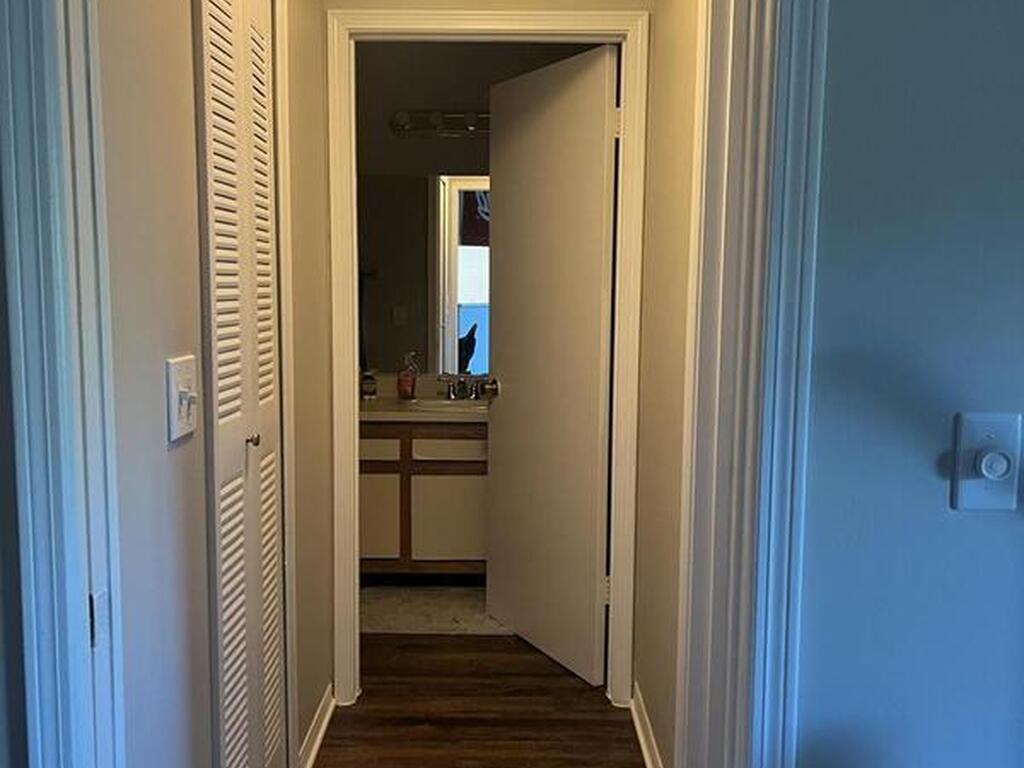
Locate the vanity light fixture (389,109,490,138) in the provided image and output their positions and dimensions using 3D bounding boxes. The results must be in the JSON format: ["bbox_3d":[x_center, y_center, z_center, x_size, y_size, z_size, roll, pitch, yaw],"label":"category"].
[{"bbox_3d":[-0.228,-1.173,3.471,0.640,0.110,0.120,1,6,0],"label":"vanity light fixture"}]

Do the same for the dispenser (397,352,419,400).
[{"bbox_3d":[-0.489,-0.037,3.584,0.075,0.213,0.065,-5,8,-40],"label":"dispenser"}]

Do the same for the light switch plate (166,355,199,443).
[{"bbox_3d":[-0.511,0.022,1.196,0.016,0.120,0.088,1,6,0],"label":"light switch plate"}]

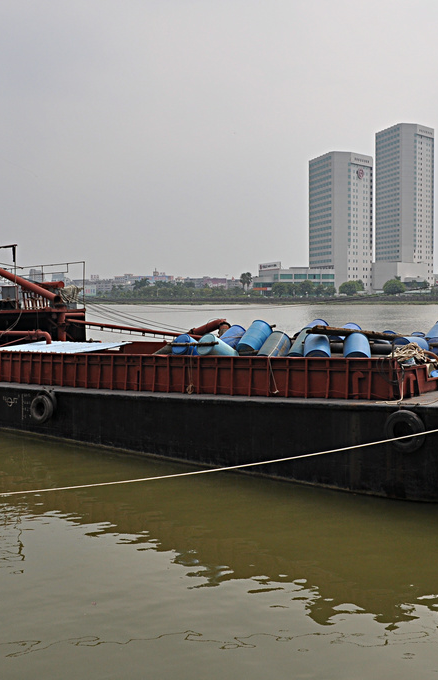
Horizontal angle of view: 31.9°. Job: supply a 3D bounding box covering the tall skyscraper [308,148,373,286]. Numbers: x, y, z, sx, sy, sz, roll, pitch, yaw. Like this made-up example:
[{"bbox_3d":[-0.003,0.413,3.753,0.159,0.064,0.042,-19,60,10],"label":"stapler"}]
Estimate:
[{"bbox_3d":[68.396,-63.989,426.881,26.000,77.600,27.500,-2,4,-30],"label":"tall skyscraper"}]

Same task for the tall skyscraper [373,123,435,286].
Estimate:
[{"bbox_3d":[114.396,-78.704,469.058,26.500,101.800,27.500,-2,4,-30],"label":"tall skyscraper"}]

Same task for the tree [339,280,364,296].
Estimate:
[{"bbox_3d":[49.234,-19.465,284.342,8.800,6.200,8.000,0,4,0],"label":"tree"}]

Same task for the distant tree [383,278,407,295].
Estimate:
[{"bbox_3d":[64.840,-19.465,284.342,8.600,6.200,8.200,0,4,0],"label":"distant tree"}]

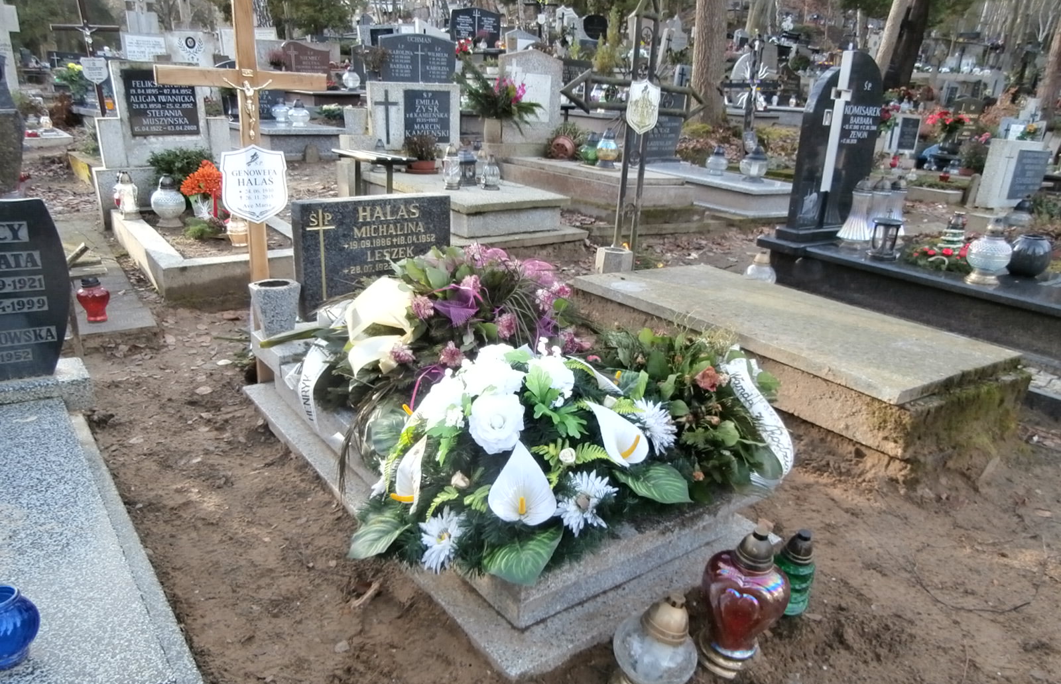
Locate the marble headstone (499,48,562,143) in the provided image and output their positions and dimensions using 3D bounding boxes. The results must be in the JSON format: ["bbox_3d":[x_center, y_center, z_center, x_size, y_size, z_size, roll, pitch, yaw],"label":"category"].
[{"bbox_3d":[-0.005,-2.036,6.100,0.511,0.725,0.140,-13,26,-33],"label":"marble headstone"}]

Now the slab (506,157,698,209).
[{"bbox_3d":[0.528,-1.406,6.339,0.820,0.225,1.700,-10,22,-33],"label":"slab"}]

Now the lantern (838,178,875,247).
[{"bbox_3d":[1.862,-0.742,4.167,0.195,0.365,0.195,-10,22,-33],"label":"lantern"}]

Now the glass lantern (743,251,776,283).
[{"bbox_3d":[1.275,-0.385,4.120,0.170,0.250,0.170,-10,22,-33],"label":"glass lantern"}]

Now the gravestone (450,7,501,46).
[{"bbox_3d":[-1.049,-5.994,14.000,1.040,0.720,0.120,-10,22,-33],"label":"gravestone"}]

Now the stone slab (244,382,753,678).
[{"bbox_3d":[-0.262,0.392,2.584,0.910,0.070,1.830,-12,24,-36],"label":"stone slab"}]

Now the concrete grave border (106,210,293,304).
[{"bbox_3d":[-2.233,-0.695,5.191,0.993,0.193,2.066,-11,23,-34],"label":"concrete grave border"}]

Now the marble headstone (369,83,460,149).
[{"bbox_3d":[-0.842,-1.652,5.350,0.681,0.459,0.120,-13,26,-33],"label":"marble headstone"}]

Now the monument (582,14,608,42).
[{"bbox_3d":[1.402,-6.828,16.052,0.600,0.600,0.100,-12,24,-36],"label":"monument"}]

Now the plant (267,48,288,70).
[{"bbox_3d":[-3.332,-3.727,9.700,0.237,0.267,0.237,-11,25,-30],"label":"plant"}]

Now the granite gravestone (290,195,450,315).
[{"bbox_3d":[-0.699,-0.399,3.344,0.724,0.506,0.090,-12,24,-36],"label":"granite gravestone"}]

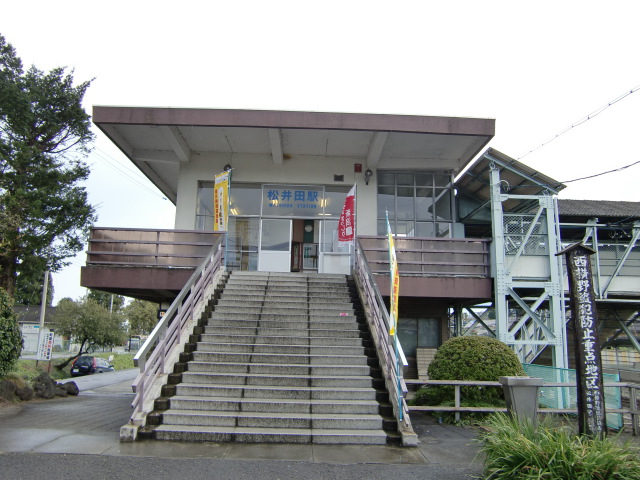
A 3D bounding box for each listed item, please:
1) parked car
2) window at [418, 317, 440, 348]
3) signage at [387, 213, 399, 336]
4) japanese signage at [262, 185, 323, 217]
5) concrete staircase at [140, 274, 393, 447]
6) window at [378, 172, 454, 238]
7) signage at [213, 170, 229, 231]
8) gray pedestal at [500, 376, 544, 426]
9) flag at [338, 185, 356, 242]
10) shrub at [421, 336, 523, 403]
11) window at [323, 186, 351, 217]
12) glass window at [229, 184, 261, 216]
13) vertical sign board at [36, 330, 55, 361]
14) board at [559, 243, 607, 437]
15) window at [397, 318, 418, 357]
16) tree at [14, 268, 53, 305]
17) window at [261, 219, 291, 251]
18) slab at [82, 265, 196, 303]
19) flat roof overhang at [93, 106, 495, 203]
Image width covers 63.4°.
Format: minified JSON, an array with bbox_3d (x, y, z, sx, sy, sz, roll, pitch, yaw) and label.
[{"bbox_3d":[-16.500,9.200,38.000,1.700,1.500,4.250,2,-10,-4],"label":"parked car"},{"bbox_3d":[3.551,3.035,16.865,0.690,0.978,0.100,2,-10,-2],"label":"window"},{"bbox_3d":[1.132,0.586,8.086,0.160,1.850,0.500,-7,-12,21],"label":"signage"},{"bbox_3d":[-0.909,-1.310,17.359,2.110,1.109,0.100,2,-11,-2],"label":"japanese signage"},{"bbox_3d":[-0.762,1.869,10.770,3.670,3.260,7.111,2,-11,-2],"label":"concrete staircase"},{"bbox_3d":[3.192,-1.086,17.210,2.552,2.440,0.100,2,-10,-2],"label":"window"},{"bbox_3d":[-2.869,-0.999,14.981,0.100,1.820,0.620,12,-15,-42],"label":"signage"},{"bbox_3d":[2.928,2.432,7.546,0.500,0.780,0.420,2,-10,-2],"label":"gray pedestal"},{"bbox_3d":[0.778,-0.707,14.642,0.560,1.740,0.130,-3,-11,26],"label":"flag"},{"bbox_3d":[3.341,2.861,11.137,2.200,1.631,2.100,2,-11,-2],"label":"shrub"},{"bbox_3d":[0.687,-1.255,17.408,1.072,1.043,0.100,2,-11,-2],"label":"window"},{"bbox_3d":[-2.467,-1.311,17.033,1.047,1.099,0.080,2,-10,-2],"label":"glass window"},{"bbox_3d":[-12.976,5.007,24.500,0.677,1.368,0.070,2,-10,-3],"label":"vertical sign board"},{"bbox_3d":[4.307,1.573,8.376,0.570,3.124,0.300,-1,-11,11],"label":"board"},{"bbox_3d":[2.818,3.171,16.814,0.736,1.229,0.100,2,-10,-2],"label":"window"},{"bbox_3d":[-28.777,6.378,52.000,4.600,10.500,4.600,2,-11,-2],"label":"tree"},{"bbox_3d":[-1.453,-0.166,16.874,0.981,1.060,0.080,2,-10,-2],"label":"window"},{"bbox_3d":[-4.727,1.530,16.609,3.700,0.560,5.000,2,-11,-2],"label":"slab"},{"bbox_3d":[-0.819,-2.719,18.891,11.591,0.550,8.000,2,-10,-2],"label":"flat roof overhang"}]

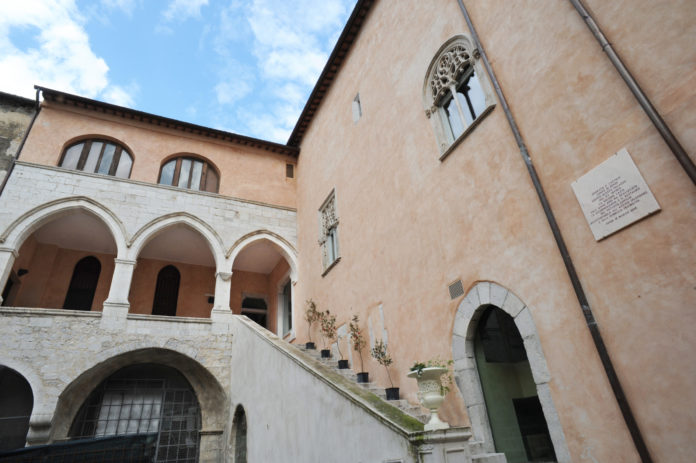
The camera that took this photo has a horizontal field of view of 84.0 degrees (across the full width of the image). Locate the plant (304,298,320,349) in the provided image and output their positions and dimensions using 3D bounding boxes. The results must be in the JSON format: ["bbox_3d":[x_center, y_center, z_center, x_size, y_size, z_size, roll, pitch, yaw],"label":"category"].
[{"bbox_3d":[-1.135,2.826,12.124,0.495,1.575,0.513,-4,-29,-2],"label":"plant"}]

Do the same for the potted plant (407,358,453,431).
[{"bbox_3d":[0.868,1.673,3.964,0.450,0.630,0.450,9,-32,-24],"label":"potted plant"}]

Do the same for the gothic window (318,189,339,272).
[{"bbox_3d":[-0.635,0.014,12.527,0.225,2.520,1.463,9,-32,-24],"label":"gothic window"}]

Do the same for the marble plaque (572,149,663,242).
[{"bbox_3d":[3.032,-0.416,4.460,0.029,0.824,0.711,9,-32,-24],"label":"marble plaque"}]

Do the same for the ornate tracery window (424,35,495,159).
[{"bbox_3d":[2.001,-2.681,7.487,0.248,2.205,1.485,9,-32,-24],"label":"ornate tracery window"}]

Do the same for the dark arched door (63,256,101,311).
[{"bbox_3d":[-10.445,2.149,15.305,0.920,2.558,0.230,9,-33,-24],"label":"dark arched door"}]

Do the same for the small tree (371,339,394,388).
[{"bbox_3d":[0.719,2.710,7.935,0.343,0.974,0.359,9,-33,-24],"label":"small tree"}]

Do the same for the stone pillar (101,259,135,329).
[{"bbox_3d":[-7.148,1.999,12.083,0.684,2.259,0.585,9,-32,-24],"label":"stone pillar"}]

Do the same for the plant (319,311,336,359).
[{"bbox_3d":[-0.568,2.933,11.109,0.436,1.370,0.456,-4,-30,-2],"label":"plant"}]

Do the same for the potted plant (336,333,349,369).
[{"bbox_3d":[-0.129,3.070,9.908,0.216,0.897,0.226,9,-33,-24],"label":"potted plant"}]

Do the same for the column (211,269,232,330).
[{"bbox_3d":[-4.284,2.342,13.209,0.621,1.771,0.598,9,-33,-24],"label":"column"}]

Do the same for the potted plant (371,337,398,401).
[{"bbox_3d":[0.765,2.805,7.875,0.408,1.206,0.426,-4,-30,-2],"label":"potted plant"}]

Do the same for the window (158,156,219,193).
[{"bbox_3d":[-6.066,-2.240,15.006,2.139,1.656,0.230,9,-33,-24],"label":"window"}]

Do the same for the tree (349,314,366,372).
[{"bbox_3d":[0.252,2.647,9.160,0.301,1.350,0.315,9,-33,-24],"label":"tree"}]

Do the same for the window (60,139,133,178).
[{"bbox_3d":[-8.835,-2.647,13.782,2.124,1.575,0.180,9,-32,-24],"label":"window"}]

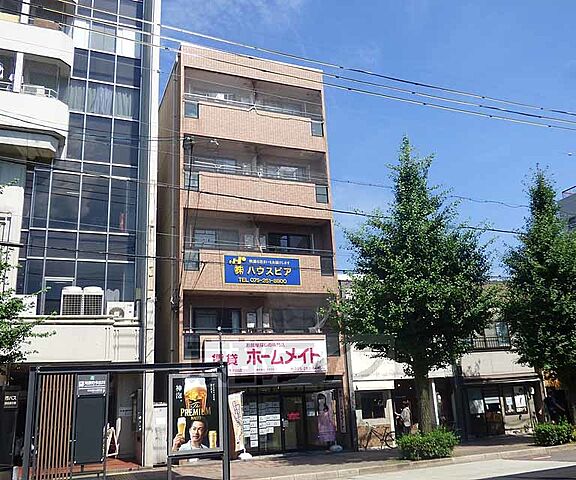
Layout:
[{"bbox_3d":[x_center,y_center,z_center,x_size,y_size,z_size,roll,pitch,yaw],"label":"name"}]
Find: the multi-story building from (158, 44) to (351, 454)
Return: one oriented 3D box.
[{"bbox_3d":[-2.586,1.077,23.329,6.100,15.380,9.000,4,-18,-21],"label":"multi-story building"}]

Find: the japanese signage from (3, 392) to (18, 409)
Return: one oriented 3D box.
[{"bbox_3d":[-6.018,3.494,11.293,0.300,0.370,0.060,4,-18,-21],"label":"japanese signage"}]

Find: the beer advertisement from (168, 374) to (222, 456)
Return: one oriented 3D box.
[{"bbox_3d":[-2.237,4.221,12.610,1.300,1.840,0.120,4,-18,-21],"label":"beer advertisement"}]

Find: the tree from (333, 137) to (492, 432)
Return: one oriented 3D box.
[{"bbox_3d":[4.025,1.364,16.988,5.100,10.550,5.100,4,-18,-21],"label":"tree"}]

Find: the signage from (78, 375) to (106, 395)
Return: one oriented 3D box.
[{"bbox_3d":[-4.510,3.343,11.959,0.620,0.450,0.060,4,-18,-21],"label":"signage"}]

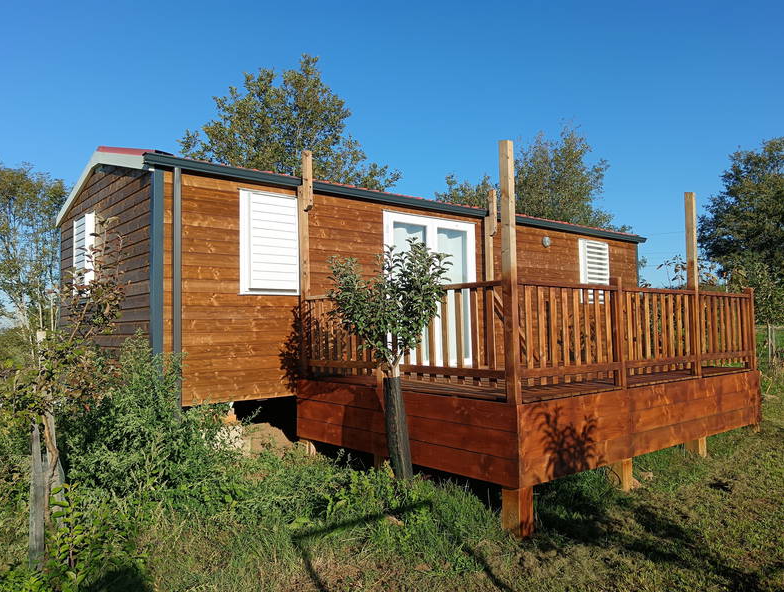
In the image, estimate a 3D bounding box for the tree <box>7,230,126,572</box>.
[{"bbox_3d":[-1.956,0.600,3.713,0.699,2.110,0.705,1,-4,-28],"label":"tree"}]

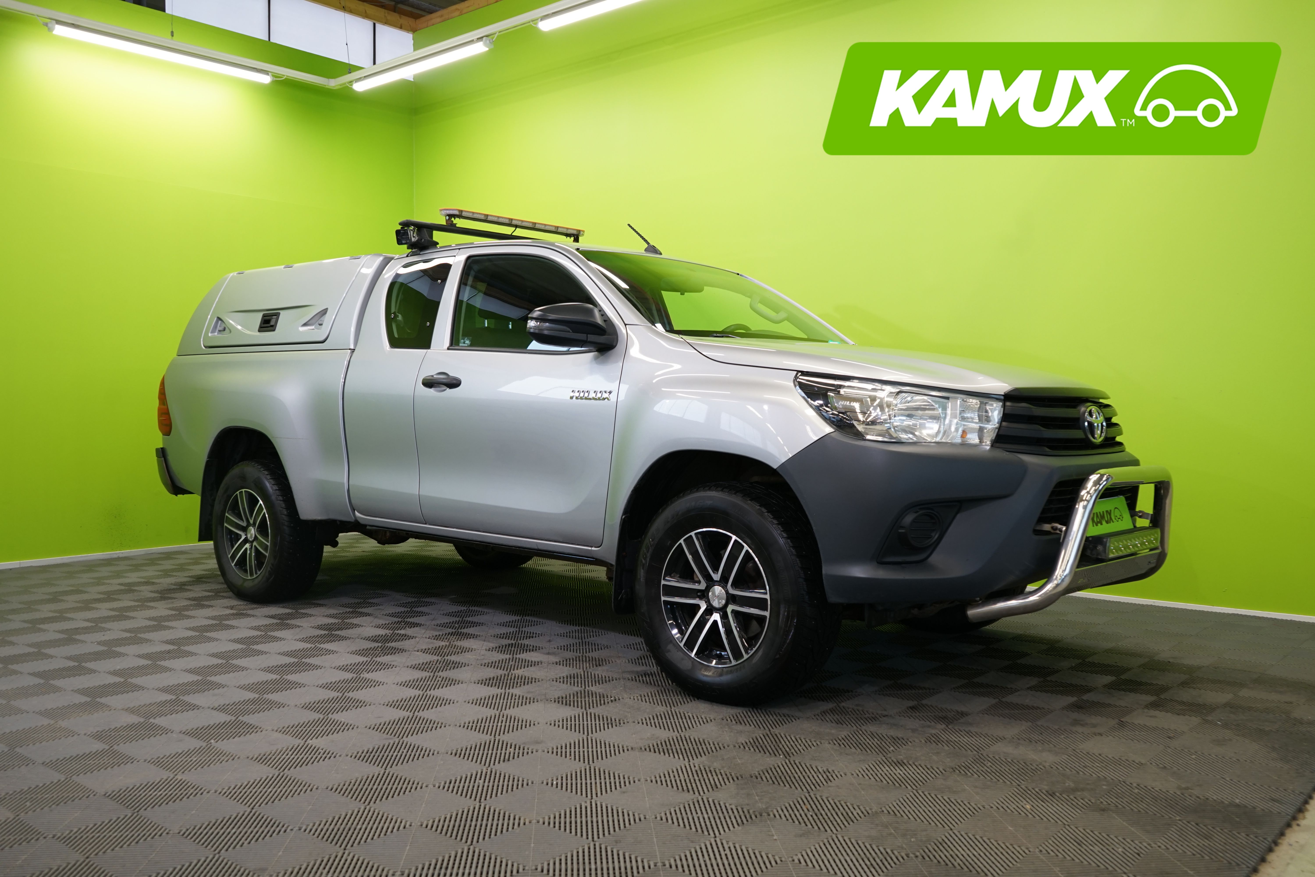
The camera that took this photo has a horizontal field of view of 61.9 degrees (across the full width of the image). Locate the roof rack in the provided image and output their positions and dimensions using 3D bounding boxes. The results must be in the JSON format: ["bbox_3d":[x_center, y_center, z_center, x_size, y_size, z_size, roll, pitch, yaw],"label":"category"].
[{"bbox_3d":[-0.729,-1.007,5.647,0.260,0.235,1.400,1,1,41],"label":"roof rack"}]

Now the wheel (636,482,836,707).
[{"bbox_3d":[0.264,0.527,3.783,0.745,0.745,0.255,1,1,41],"label":"wheel"}]

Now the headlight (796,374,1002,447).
[{"bbox_3d":[0.756,-0.085,3.470,0.590,0.235,0.310,1,1,41],"label":"headlight"}]

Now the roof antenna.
[{"bbox_3d":[-0.051,-0.917,5.034,0.210,0.165,0.045,1,1,41],"label":"roof antenna"}]

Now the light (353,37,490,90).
[{"bbox_3d":[-1.717,-2.667,7.858,1.540,0.075,0.080,1,1,41],"label":"light"}]

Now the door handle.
[{"bbox_3d":[-0.908,-0.243,4.626,0.245,0.072,0.055,1,1,41],"label":"door handle"}]

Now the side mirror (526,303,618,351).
[{"bbox_3d":[-0.301,-0.410,4.030,0.190,0.180,0.260,1,1,41],"label":"side mirror"}]

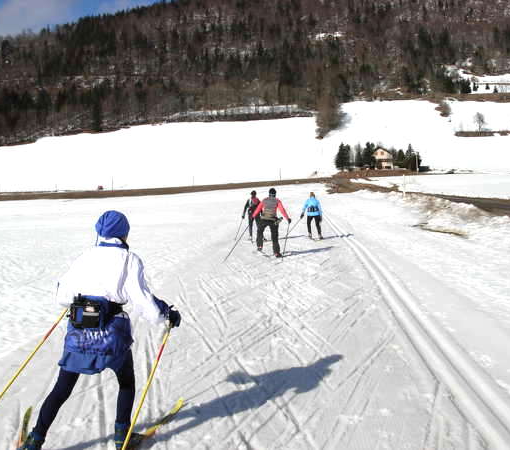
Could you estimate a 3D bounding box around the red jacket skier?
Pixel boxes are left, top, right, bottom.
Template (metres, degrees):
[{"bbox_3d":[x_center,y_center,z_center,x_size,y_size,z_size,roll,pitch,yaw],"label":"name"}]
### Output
[{"bbox_3d":[0.441,-0.065,17.100,0.980,1.740,0.650,-3,3,2],"label":"red jacket skier"}]

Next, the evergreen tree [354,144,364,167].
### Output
[{"bbox_3d":[35.682,-23.760,226.000,3.100,7.900,3.100,-3,3,0],"label":"evergreen tree"}]

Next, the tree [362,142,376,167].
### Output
[{"bbox_3d":[38.682,-23.804,224.000,4.500,8.500,4.500,-3,3,0],"label":"tree"}]

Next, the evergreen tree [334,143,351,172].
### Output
[{"bbox_3d":[29.743,-23.086,222.000,5.200,9.400,5.200,-3,3,0],"label":"evergreen tree"}]

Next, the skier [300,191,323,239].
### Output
[{"bbox_3d":[1.913,-0.320,22.200,0.740,1.580,0.600,-3,3,6],"label":"skier"}]

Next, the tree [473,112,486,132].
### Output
[{"bbox_3d":[119.554,-54.463,350.000,6.600,10.600,6.600,-3,3,0],"label":"tree"}]

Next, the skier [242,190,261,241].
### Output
[{"bbox_3d":[-0.061,-0.329,22.800,0.740,1.690,0.600,-2,3,7],"label":"skier"}]

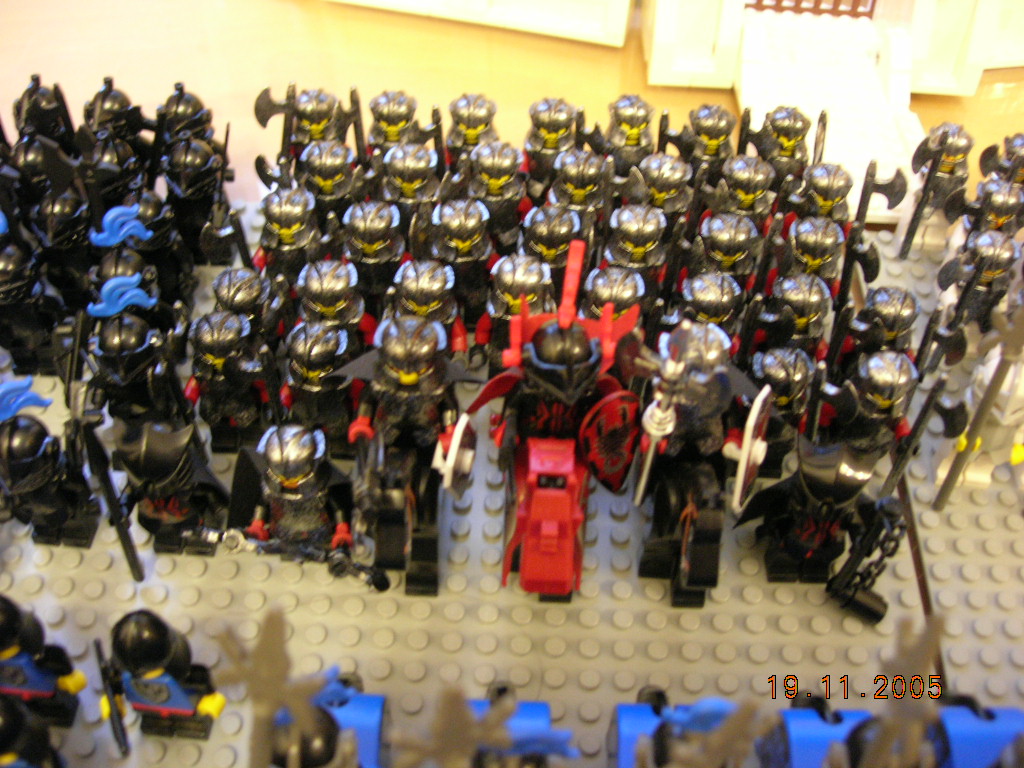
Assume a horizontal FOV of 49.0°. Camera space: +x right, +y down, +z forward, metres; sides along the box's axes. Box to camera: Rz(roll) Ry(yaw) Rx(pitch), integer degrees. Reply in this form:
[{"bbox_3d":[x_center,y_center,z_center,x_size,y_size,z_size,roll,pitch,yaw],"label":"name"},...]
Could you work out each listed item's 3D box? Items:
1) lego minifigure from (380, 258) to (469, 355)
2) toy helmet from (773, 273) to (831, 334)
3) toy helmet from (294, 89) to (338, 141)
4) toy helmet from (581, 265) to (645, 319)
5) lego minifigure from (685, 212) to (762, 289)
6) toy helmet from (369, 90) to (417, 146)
[{"bbox_3d":[-0.022,-0.013,0.297,0.023,0.042,0.015,3,49,0],"label":"lego minifigure"},{"bbox_3d":[0.074,-0.020,0.286,0.015,0.014,0.014,7,49,4],"label":"toy helmet"},{"bbox_3d":[-0.059,-0.082,0.342,0.015,0.014,0.014,3,48,1],"label":"toy helmet"},{"bbox_3d":[0.026,-0.022,0.285,0.015,0.014,0.015,3,49,0],"label":"toy helmet"},{"bbox_3d":[0.058,-0.028,0.312,0.023,0.042,0.015,5,49,2],"label":"lego minifigure"},{"bbox_3d":[-0.035,-0.079,0.333,0.014,0.014,0.014,3,49,0],"label":"toy helmet"}]

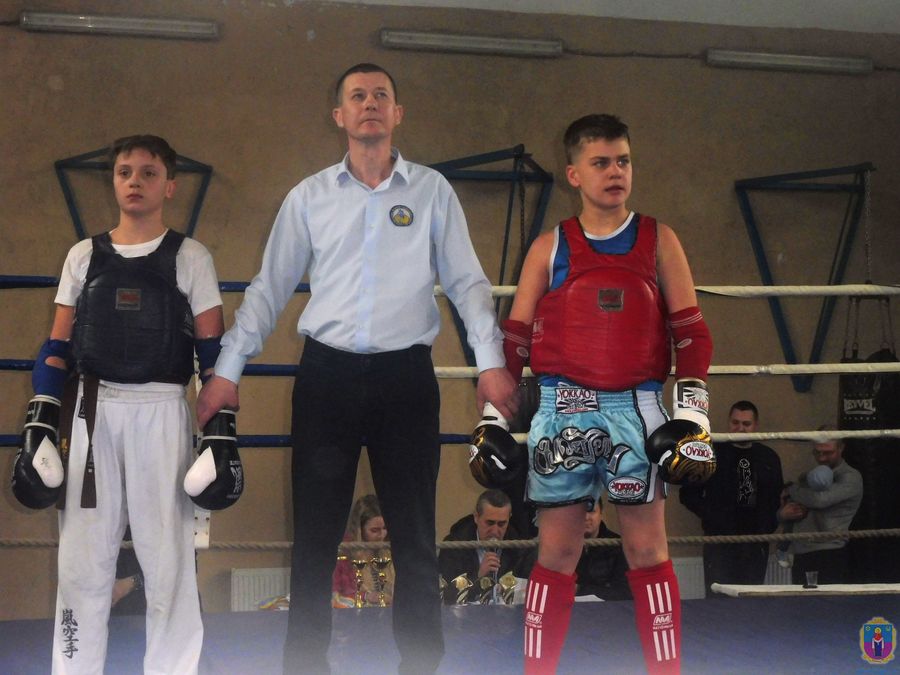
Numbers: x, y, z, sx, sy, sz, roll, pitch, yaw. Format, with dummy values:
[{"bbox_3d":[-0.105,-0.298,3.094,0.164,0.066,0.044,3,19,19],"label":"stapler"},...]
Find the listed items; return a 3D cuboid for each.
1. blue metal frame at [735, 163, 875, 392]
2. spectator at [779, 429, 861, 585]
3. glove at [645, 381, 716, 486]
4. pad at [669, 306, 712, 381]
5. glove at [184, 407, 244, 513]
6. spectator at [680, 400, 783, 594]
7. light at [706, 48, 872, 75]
[{"bbox_3d":[2.630,-0.370,11.760,0.990,1.450,1.000,1,-3,-13],"label":"blue metal frame"},{"bbox_3d":[2.228,1.292,10.252,0.520,1.560,0.480,-2,-3,37],"label":"spectator"},{"bbox_3d":[0.594,0.241,4.400,0.150,0.275,0.145,1,-2,-30],"label":"glove"},{"bbox_3d":[0.621,0.015,4.430,0.115,0.195,0.120,0,-2,0],"label":"pad"},{"bbox_3d":[-0.624,0.325,4.530,0.140,0.275,0.145,-2,-2,41],"label":"glove"},{"bbox_3d":[1.706,1.256,10.373,0.600,1.750,0.360,0,-2,7],"label":"spectator"},{"bbox_3d":[2.404,-1.947,12.150,1.270,0.120,0.110,0,-2,-13],"label":"light"}]

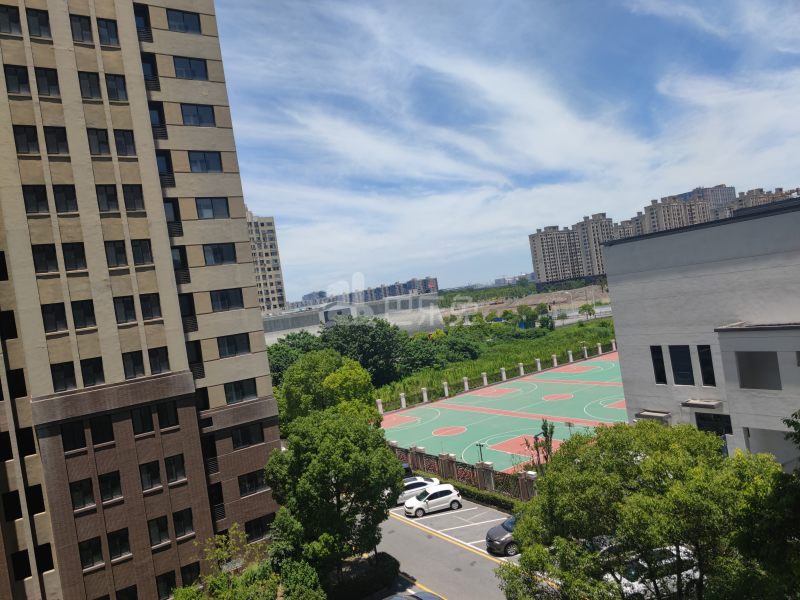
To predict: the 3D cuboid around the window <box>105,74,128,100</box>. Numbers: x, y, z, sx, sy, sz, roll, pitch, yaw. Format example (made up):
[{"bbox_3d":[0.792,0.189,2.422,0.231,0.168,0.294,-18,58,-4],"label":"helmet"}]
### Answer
[{"bbox_3d":[-14.863,-11.123,30.350,0.950,1.380,0.200,-9,0,-35],"label":"window"}]

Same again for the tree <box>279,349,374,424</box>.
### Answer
[{"bbox_3d":[-6.164,9.970,51.978,8.600,10.994,8.200,-9,1,-8],"label":"tree"}]

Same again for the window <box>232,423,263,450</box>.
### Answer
[{"bbox_3d":[-9.805,8.845,37.318,2.036,1.319,0.150,-9,1,-35],"label":"window"}]

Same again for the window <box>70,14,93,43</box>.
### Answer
[{"bbox_3d":[-16.568,-14.092,30.098,0.929,1.365,0.140,-9,1,-35],"label":"window"}]

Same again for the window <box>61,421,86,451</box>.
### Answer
[{"bbox_3d":[-16.129,6.696,28.501,0.971,1.379,0.150,-9,1,-35],"label":"window"}]

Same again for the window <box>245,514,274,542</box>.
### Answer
[{"bbox_3d":[-8.849,14.510,36.832,1.946,1.286,0.150,-9,1,-35],"label":"window"}]

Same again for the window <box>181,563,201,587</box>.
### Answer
[{"bbox_3d":[-11.208,14.971,31.257,0.944,1.372,0.140,-9,1,-35],"label":"window"}]

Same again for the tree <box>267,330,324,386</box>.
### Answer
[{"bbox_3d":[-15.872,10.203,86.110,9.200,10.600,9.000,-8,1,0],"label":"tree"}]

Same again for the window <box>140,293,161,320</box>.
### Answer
[{"bbox_3d":[-13.377,0.311,30.960,0.943,1.379,0.150,-9,1,-35],"label":"window"}]

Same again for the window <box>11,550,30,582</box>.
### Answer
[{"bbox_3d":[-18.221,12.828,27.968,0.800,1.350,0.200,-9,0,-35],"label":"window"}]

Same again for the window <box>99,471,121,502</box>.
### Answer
[{"bbox_3d":[-14.306,9.240,28.628,0.950,1.370,0.200,-9,0,-35],"label":"window"}]

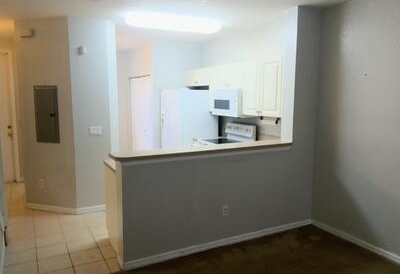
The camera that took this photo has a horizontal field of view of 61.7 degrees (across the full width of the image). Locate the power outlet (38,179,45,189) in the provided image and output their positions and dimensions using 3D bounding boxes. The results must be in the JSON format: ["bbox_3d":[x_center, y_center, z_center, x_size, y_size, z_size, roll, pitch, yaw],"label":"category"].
[{"bbox_3d":[-2.293,0.686,4.851,0.073,0.115,0.012,2,8,14],"label":"power outlet"}]

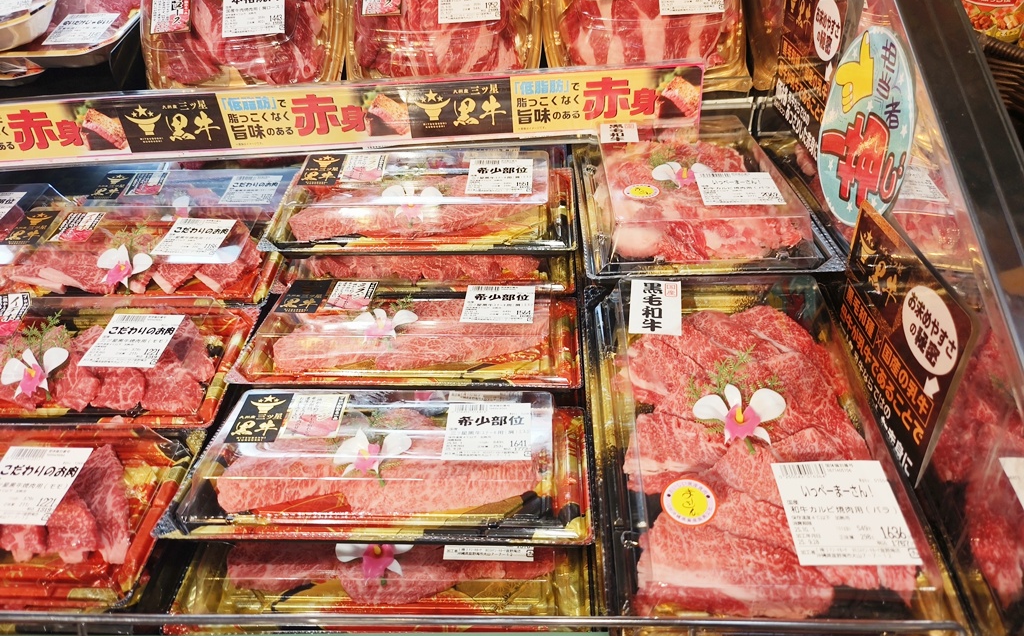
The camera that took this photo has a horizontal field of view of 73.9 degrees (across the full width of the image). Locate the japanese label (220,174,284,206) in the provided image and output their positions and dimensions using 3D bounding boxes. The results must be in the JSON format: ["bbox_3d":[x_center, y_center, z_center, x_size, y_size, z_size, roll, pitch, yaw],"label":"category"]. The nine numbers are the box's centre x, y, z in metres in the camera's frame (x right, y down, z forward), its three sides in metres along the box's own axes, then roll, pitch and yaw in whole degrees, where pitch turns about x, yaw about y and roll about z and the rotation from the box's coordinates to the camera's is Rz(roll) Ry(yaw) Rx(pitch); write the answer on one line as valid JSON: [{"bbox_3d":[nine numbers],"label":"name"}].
[{"bbox_3d":[-0.307,-0.152,0.805,0.059,0.002,0.059,1,44,-1],"label":"japanese label"}]

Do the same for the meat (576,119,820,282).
[{"bbox_3d":[0.149,-0.110,0.588,0.183,0.052,0.272,-2,35,3],"label":"meat"}]

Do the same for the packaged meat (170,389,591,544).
[{"bbox_3d":[-0.087,0.102,0.485,0.284,0.054,0.139,0,30,3],"label":"packaged meat"}]

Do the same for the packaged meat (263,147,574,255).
[{"bbox_3d":[-0.082,-0.108,0.643,0.283,0.056,0.138,0,43,3],"label":"packaged meat"}]

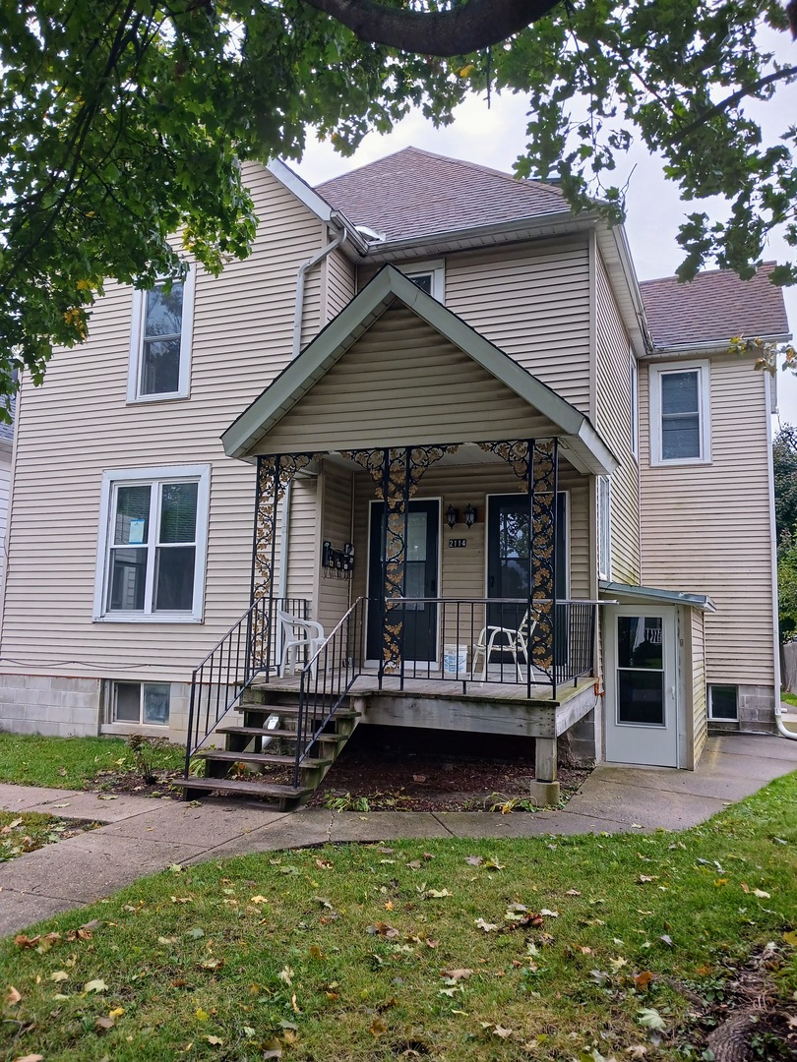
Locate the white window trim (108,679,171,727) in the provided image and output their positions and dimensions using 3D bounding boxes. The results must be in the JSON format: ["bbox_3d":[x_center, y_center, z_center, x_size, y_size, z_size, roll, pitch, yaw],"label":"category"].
[{"bbox_3d":[-3.357,2.232,10.745,0.960,0.560,0.100,-2,-8,22],"label":"white window trim"}]

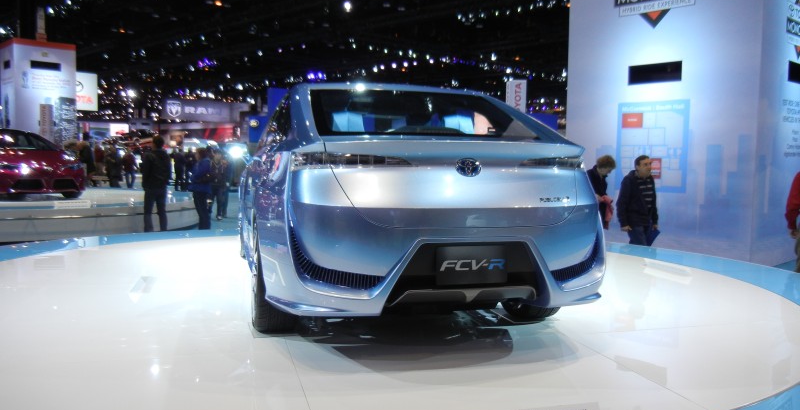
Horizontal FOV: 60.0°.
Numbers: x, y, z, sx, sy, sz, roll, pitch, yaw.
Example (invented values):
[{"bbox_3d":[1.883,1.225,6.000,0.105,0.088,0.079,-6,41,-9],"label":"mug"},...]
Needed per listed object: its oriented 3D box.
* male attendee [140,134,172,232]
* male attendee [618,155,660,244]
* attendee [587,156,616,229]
[{"bbox_3d":[-3.977,-0.253,11.364,0.520,1.780,0.360,-1,5,-23],"label":"male attendee"},{"bbox_3d":[2.925,0.219,8.660,0.530,1.670,0.400,-2,5,-35],"label":"male attendee"},{"bbox_3d":[2.499,0.174,8.858,0.420,1.610,0.480,5,5,40],"label":"attendee"}]

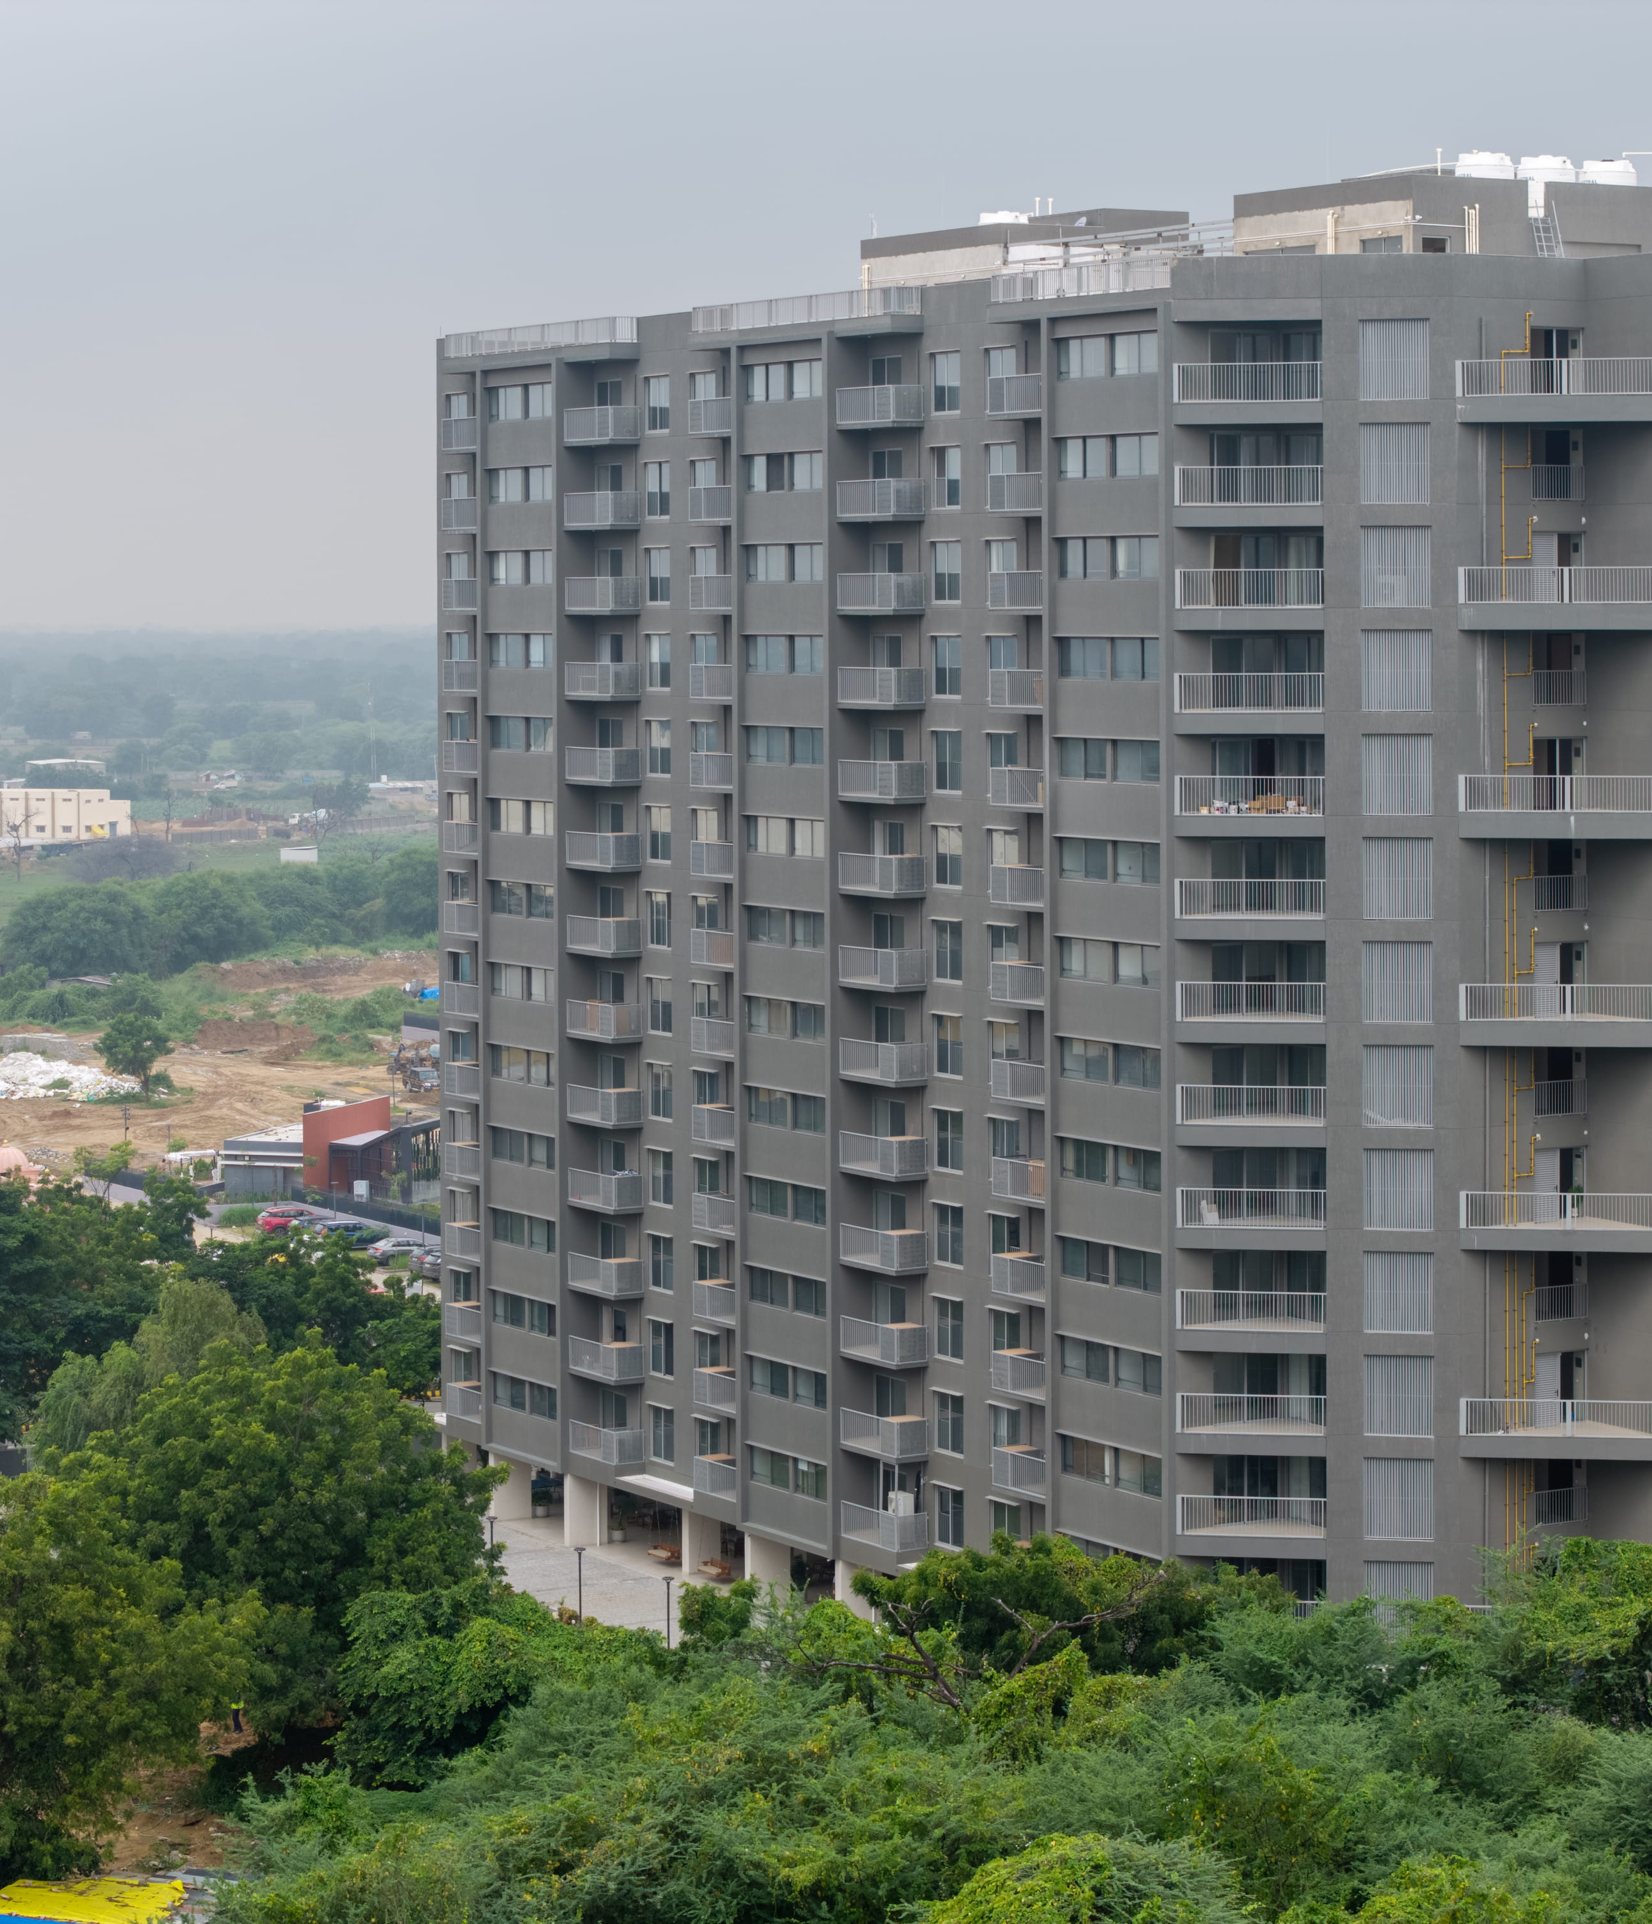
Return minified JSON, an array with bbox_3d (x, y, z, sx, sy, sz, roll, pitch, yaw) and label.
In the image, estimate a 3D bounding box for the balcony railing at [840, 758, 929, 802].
[{"bbox_3d":[1.819,-5.917,167.100,1.180,1.140,3.480,-2,3,-30],"label":"balcony railing"}]

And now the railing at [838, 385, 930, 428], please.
[{"bbox_3d":[1.767,-17.907,166.628,1.200,1.150,3.570,-2,3,-30],"label":"railing"}]

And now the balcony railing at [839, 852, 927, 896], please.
[{"bbox_3d":[1.832,-2.852,166.516,1.200,1.150,3.570,-2,3,-30],"label":"balcony railing"}]

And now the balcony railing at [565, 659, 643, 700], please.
[{"bbox_3d":[-7.696,-9.784,179.720,1.121,1.111,3.501,-2,4,-30],"label":"balcony railing"}]

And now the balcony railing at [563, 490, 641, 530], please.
[{"bbox_3d":[-7.713,-15.640,179.372,1.121,1.111,3.501,-2,4,-30],"label":"balcony railing"}]

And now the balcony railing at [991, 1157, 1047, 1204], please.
[{"bbox_3d":[6.287,6.559,156.276,1.082,1.111,2.999,-2,4,-30],"label":"balcony railing"}]

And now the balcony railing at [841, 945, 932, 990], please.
[{"bbox_3d":[1.804,0.124,163.667,1.121,1.111,3.491,-2,4,-30],"label":"balcony railing"}]

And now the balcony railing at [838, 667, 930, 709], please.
[{"bbox_3d":[1.805,-8.922,167.100,1.180,1.140,3.480,-2,3,-30],"label":"balcony railing"}]

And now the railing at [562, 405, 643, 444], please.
[{"bbox_3d":[-7.903,-19.030,183.800,1.180,1.140,3.480,-2,3,-30],"label":"railing"}]

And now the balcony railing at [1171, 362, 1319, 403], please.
[{"bbox_3d":[12.267,-16.826,150.700,4.300,1.140,0.110,0,2,9],"label":"balcony railing"}]

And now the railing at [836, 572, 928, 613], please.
[{"bbox_3d":[1.799,-11.878,166.572,1.200,1.150,3.570,-2,3,-30],"label":"railing"}]

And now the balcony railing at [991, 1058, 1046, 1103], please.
[{"bbox_3d":[6.269,3.607,156.101,1.082,1.111,2.999,-2,4,-30],"label":"balcony railing"}]

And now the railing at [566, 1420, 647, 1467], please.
[{"bbox_3d":[-7.628,16.930,182.954,1.200,1.150,3.570,-2,3,-30],"label":"railing"}]

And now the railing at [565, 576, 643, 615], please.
[{"bbox_3d":[-7.872,-13.024,183.800,1.180,1.140,3.480,-2,3,-30],"label":"railing"}]

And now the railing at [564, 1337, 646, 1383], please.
[{"bbox_3d":[-7.731,14.002,183.800,1.180,1.140,3.480,-2,3,-30],"label":"railing"}]

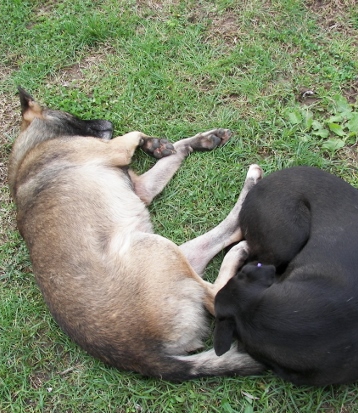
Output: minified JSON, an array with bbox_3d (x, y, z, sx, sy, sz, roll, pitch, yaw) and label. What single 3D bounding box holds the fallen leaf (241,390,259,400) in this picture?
[{"bbox_3d":[0.149,0.399,1.640,0.041,0.008,0.014,21,58,14],"label":"fallen leaf"}]

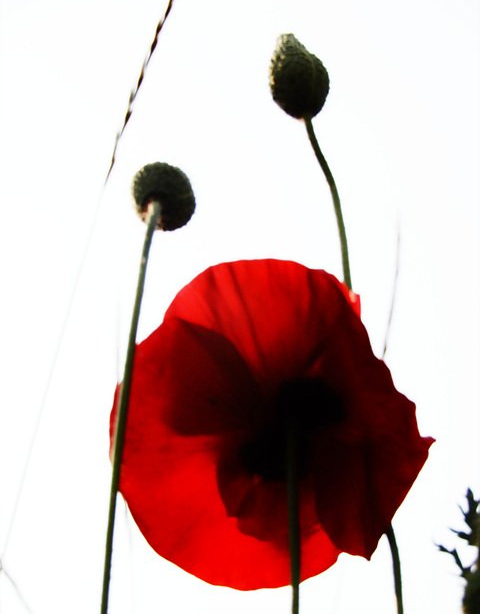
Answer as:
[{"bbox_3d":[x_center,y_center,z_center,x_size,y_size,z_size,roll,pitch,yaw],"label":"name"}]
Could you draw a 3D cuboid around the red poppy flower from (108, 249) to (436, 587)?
[{"bbox_3d":[0.007,0.027,0.690,0.073,0.038,0.073,0,-69,-6],"label":"red poppy flower"}]

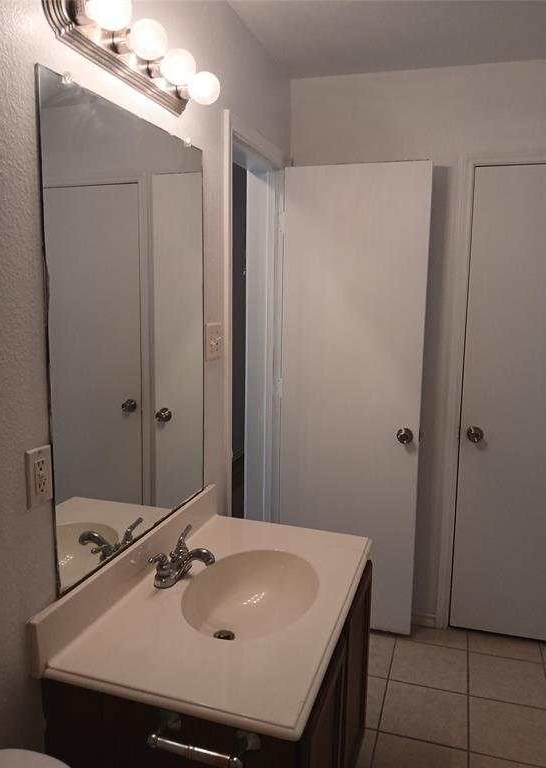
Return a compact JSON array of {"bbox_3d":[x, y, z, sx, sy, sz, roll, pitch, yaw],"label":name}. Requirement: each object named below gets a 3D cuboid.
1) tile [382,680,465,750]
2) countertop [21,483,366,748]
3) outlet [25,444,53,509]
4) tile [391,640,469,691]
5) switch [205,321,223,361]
[{"bbox_3d":[0.575,1.243,2.173,0.304,0.010,0.304,3,9,18],"label":"tile"},{"bbox_3d":[-0.080,0.476,1.464,0.545,0.130,0.872,3,9,18],"label":"countertop"},{"bbox_3d":[-0.455,0.183,1.135,0.009,0.114,0.071,3,9,18],"label":"outlet"},{"bbox_3d":[0.670,1.201,2.462,0.304,0.010,0.304,3,9,18],"label":"tile"},{"bbox_3d":[-0.186,-0.137,1.902,0.014,0.115,0.117,3,9,18],"label":"switch"}]

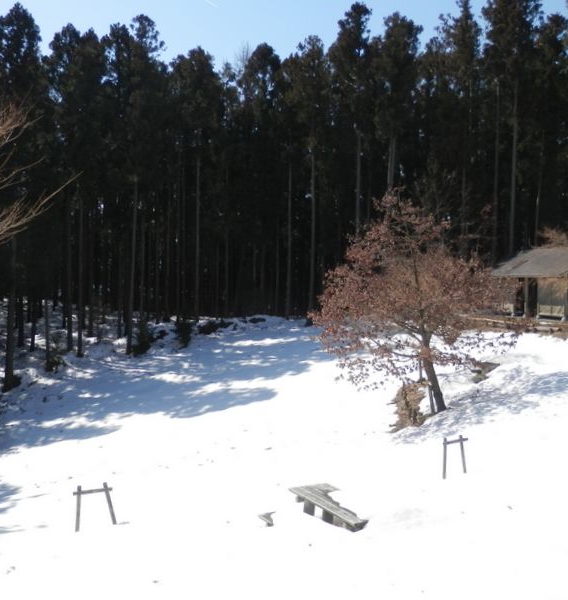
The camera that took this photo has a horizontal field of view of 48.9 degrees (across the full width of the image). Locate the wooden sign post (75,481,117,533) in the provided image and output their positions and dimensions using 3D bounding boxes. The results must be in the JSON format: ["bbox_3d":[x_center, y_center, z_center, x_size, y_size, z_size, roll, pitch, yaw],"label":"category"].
[{"bbox_3d":[-3.483,3.824,11.500,0.820,0.870,0.120,-1,3,-23],"label":"wooden sign post"}]

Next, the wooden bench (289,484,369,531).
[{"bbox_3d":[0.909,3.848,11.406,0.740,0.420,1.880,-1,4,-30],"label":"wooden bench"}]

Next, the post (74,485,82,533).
[{"bbox_3d":[-3.727,3.794,11.325,0.068,0.870,0.068,3,4,-23],"label":"post"}]

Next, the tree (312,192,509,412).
[{"bbox_3d":[3.548,0.098,17.500,5.200,6.000,5.000,1,3,11],"label":"tree"}]

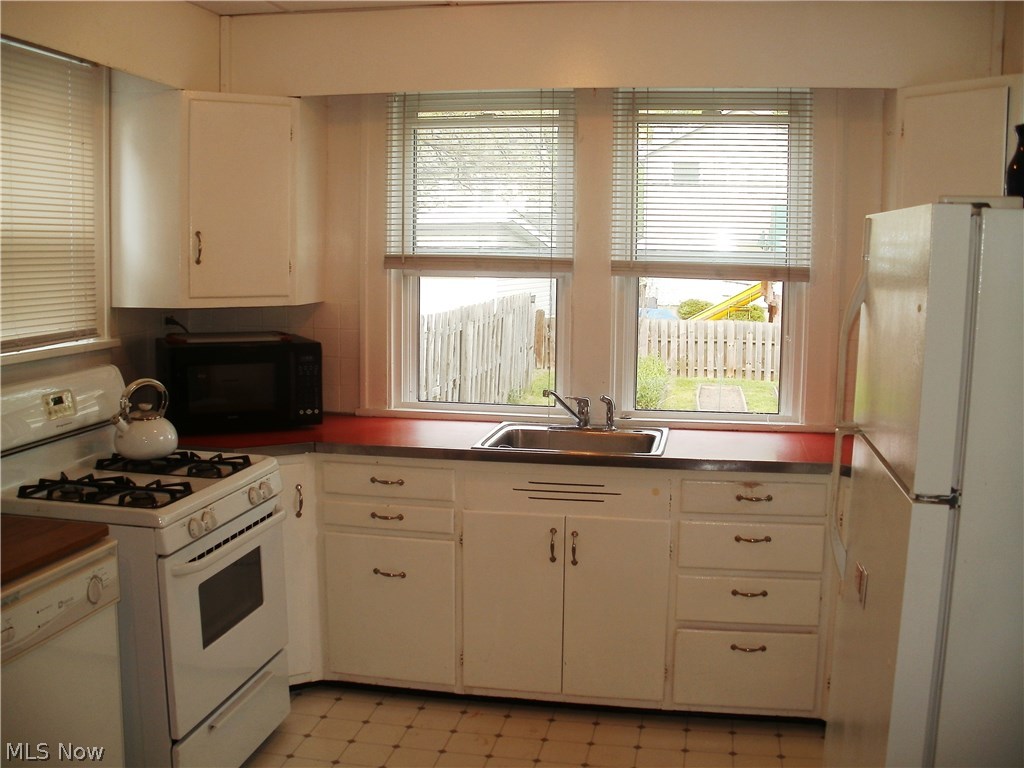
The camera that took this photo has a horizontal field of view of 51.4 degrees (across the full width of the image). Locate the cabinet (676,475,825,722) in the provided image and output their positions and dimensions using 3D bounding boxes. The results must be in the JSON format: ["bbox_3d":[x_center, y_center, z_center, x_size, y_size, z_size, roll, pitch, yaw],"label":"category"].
[{"bbox_3d":[0.810,0.652,3.697,0.490,0.802,0.590,2,7,11],"label":"cabinet"}]

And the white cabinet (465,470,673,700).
[{"bbox_3d":[0.223,0.634,3.807,0.700,0.802,0.590,2,7,11],"label":"white cabinet"}]

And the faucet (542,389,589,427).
[{"bbox_3d":[0.203,0.098,3.898,0.220,0.135,0.055,-5,9,-41],"label":"faucet"}]

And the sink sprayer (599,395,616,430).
[{"bbox_3d":[0.351,0.103,3.889,0.072,0.125,0.050,-4,8,-34],"label":"sink sprayer"}]

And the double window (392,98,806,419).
[{"bbox_3d":[0.293,-0.471,3.978,1.586,1.210,0.110,2,7,11],"label":"double window"}]

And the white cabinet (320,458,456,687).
[{"bbox_3d":[-0.368,0.615,3.917,0.483,0.802,0.590,2,7,11],"label":"white cabinet"}]

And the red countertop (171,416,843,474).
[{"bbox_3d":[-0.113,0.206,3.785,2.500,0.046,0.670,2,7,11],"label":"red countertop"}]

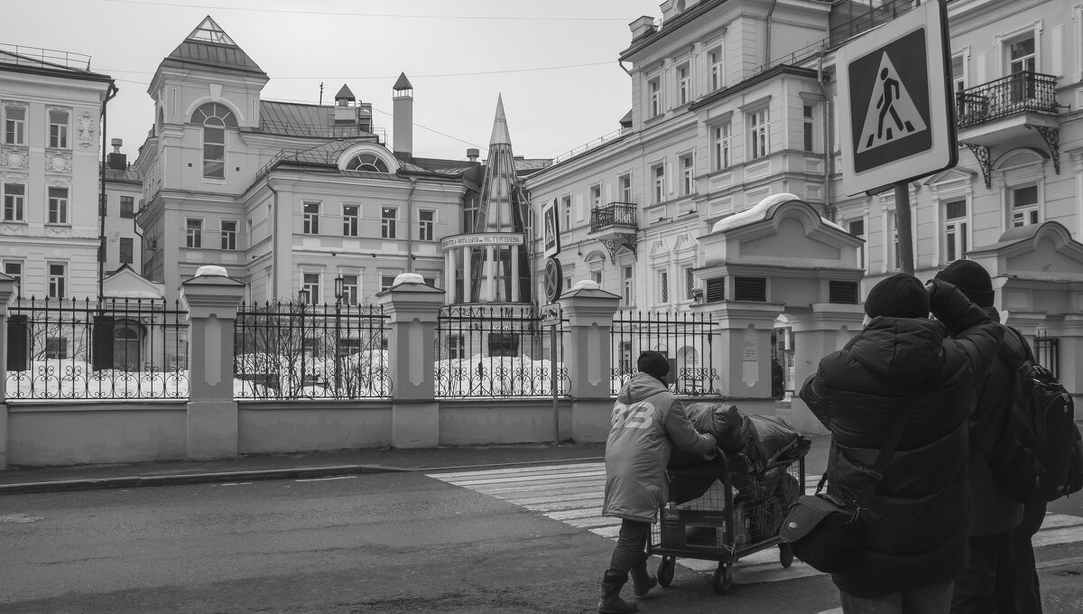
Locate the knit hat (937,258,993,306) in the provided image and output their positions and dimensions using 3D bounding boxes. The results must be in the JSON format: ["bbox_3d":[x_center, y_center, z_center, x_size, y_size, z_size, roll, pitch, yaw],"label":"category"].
[{"bbox_3d":[1.473,-0.080,3.450,0.200,0.185,0.230,2,-4,-37],"label":"knit hat"}]

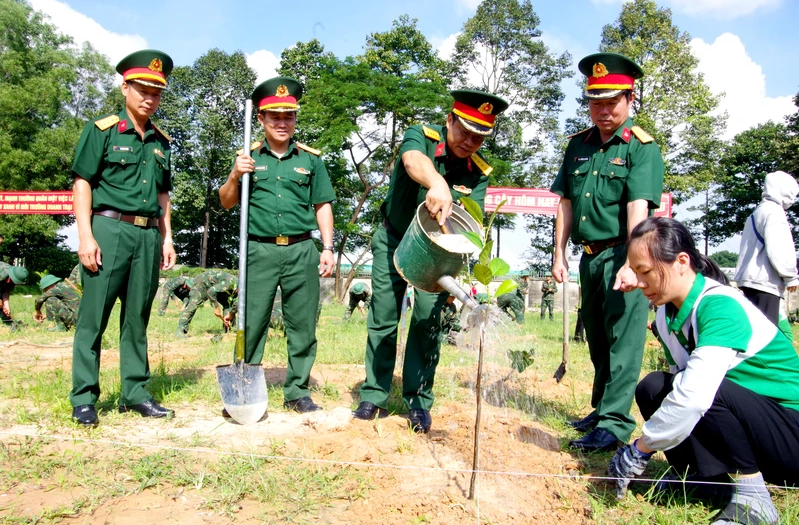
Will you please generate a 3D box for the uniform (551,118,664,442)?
[{"bbox_3d":[0.948,0.068,2.730,0.480,1.450,0.340,0,-3,33],"label":"uniform"}]

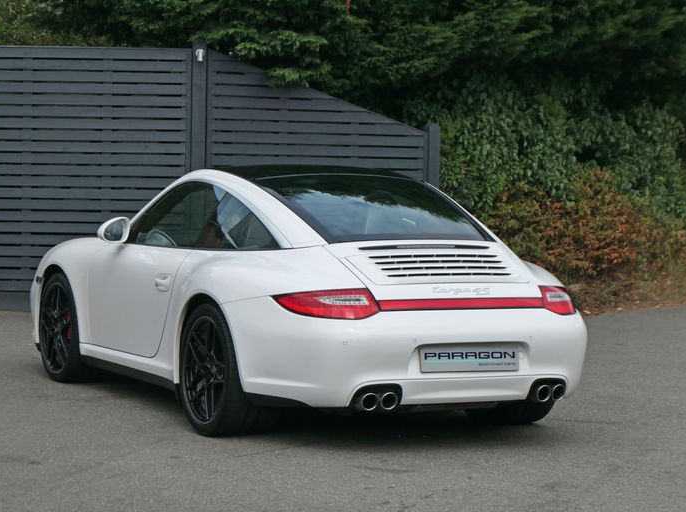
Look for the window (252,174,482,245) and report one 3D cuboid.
[{"bbox_3d":[0.175,-0.256,12.382,0.970,0.100,0.855,-1,23,-26],"label":"window"}]

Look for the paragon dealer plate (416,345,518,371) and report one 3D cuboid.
[{"bbox_3d":[0.595,0.483,11.530,0.520,0.112,0.015,-1,-1,-26],"label":"paragon dealer plate"}]

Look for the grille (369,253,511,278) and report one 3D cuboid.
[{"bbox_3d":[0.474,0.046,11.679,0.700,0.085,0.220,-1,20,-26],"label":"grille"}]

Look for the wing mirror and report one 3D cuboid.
[{"bbox_3d":[-1.226,-0.142,13.245,0.185,0.145,0.125,-1,4,-26],"label":"wing mirror"}]

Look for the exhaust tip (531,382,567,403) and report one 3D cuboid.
[{"bbox_3d":[0.961,0.648,11.725,0.175,0.085,0.130,-1,4,-26],"label":"exhaust tip"}]

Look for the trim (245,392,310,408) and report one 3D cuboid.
[{"bbox_3d":[-0.297,0.678,11.520,0.400,0.080,0.090,4,4,35],"label":"trim"}]

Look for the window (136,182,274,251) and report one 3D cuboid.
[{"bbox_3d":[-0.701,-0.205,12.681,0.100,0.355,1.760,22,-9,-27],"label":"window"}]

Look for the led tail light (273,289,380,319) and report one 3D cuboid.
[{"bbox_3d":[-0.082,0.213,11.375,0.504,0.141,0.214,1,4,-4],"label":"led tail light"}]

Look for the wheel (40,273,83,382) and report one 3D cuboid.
[{"bbox_3d":[-1.539,0.406,14.183,0.240,0.647,0.647,-1,4,-26],"label":"wheel"}]

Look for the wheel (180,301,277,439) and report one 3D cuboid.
[{"bbox_3d":[-0.542,0.551,12.060,0.300,0.666,0.666,-1,4,-26],"label":"wheel"}]

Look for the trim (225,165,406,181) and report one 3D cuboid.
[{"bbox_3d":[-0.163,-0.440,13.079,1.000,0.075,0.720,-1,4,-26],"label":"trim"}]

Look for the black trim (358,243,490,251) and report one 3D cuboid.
[{"bbox_3d":[0.393,-0.039,11.936,0.710,0.030,0.050,-1,-7,-26],"label":"black trim"}]

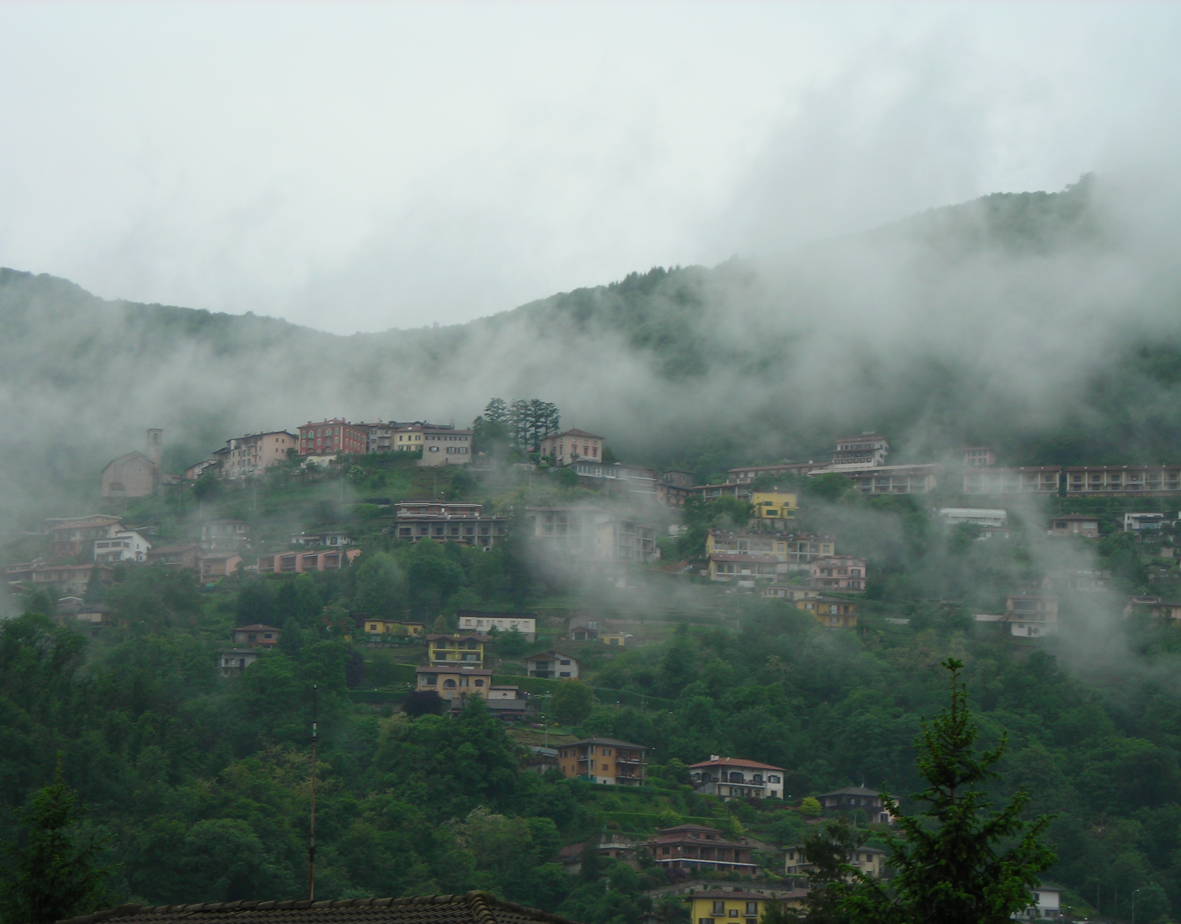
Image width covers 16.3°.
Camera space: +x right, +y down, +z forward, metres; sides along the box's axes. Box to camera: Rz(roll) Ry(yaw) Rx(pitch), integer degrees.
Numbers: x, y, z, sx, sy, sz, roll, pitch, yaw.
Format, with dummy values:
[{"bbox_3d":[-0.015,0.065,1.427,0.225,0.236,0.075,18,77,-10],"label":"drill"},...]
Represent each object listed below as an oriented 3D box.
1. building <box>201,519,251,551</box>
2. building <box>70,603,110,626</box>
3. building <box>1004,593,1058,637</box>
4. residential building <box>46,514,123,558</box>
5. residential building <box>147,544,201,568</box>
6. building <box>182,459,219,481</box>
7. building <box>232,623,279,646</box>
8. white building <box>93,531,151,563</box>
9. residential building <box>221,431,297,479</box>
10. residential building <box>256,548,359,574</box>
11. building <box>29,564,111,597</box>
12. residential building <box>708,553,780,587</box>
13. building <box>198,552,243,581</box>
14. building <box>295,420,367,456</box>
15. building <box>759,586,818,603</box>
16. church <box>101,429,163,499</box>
[{"bbox_3d":[-95.270,19.500,1080.000,12.740,9.160,10.000,1,-10,-4],"label":"building"},{"bbox_3d":[-120.490,37.260,995.000,8.500,6.620,7.500,-2,-11,10],"label":"building"},{"bbox_3d":[111.130,39.150,1040.000,12.500,11.760,10.500,0,-10,2],"label":"building"},{"bbox_3d":[-129.220,19.350,1055.000,16.000,12.070,11.500,-4,-11,23],"label":"residential building"},{"bbox_3d":[-109.630,25.490,1090.000,10.800,7.110,11.500,-5,-11,24],"label":"residential building"},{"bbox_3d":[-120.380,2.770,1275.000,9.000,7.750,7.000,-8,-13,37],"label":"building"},{"bbox_3d":[-80.870,42.160,1000.000,10.870,6.270,10.000,0,-10,-2],"label":"building"},{"bbox_3d":[-121.340,22.300,1070.000,9.370,9.550,12.200,-7,-12,36],"label":"white building"},{"bbox_3d":[-99.280,-1.800,1245.000,13.500,15.510,18.480,9,-13,-42],"label":"residential building"},{"bbox_3d":[-73.530,26.220,1075.000,24.000,7.670,11.000,-3,-11,18],"label":"residential building"},{"bbox_3d":[-130.400,30.110,1035.000,18.000,8.940,9.000,-4,-11,20],"label":"building"},{"bbox_3d":[39.270,27.550,1060.000,17.300,8.240,8.500,3,-11,-14],"label":"residential building"},{"bbox_3d":[-94.880,27.150,1060.000,7.600,8.190,9.500,-4,-11,20],"label":"building"},{"bbox_3d":[-85.720,-7.120,1370.000,17.400,13.140,16.000,-5,-12,28],"label":"building"},{"bbox_3d":[51.020,34.080,1060.000,13.000,4.950,8.500,4,-11,-20],"label":"building"},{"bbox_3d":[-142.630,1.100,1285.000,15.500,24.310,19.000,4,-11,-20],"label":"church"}]

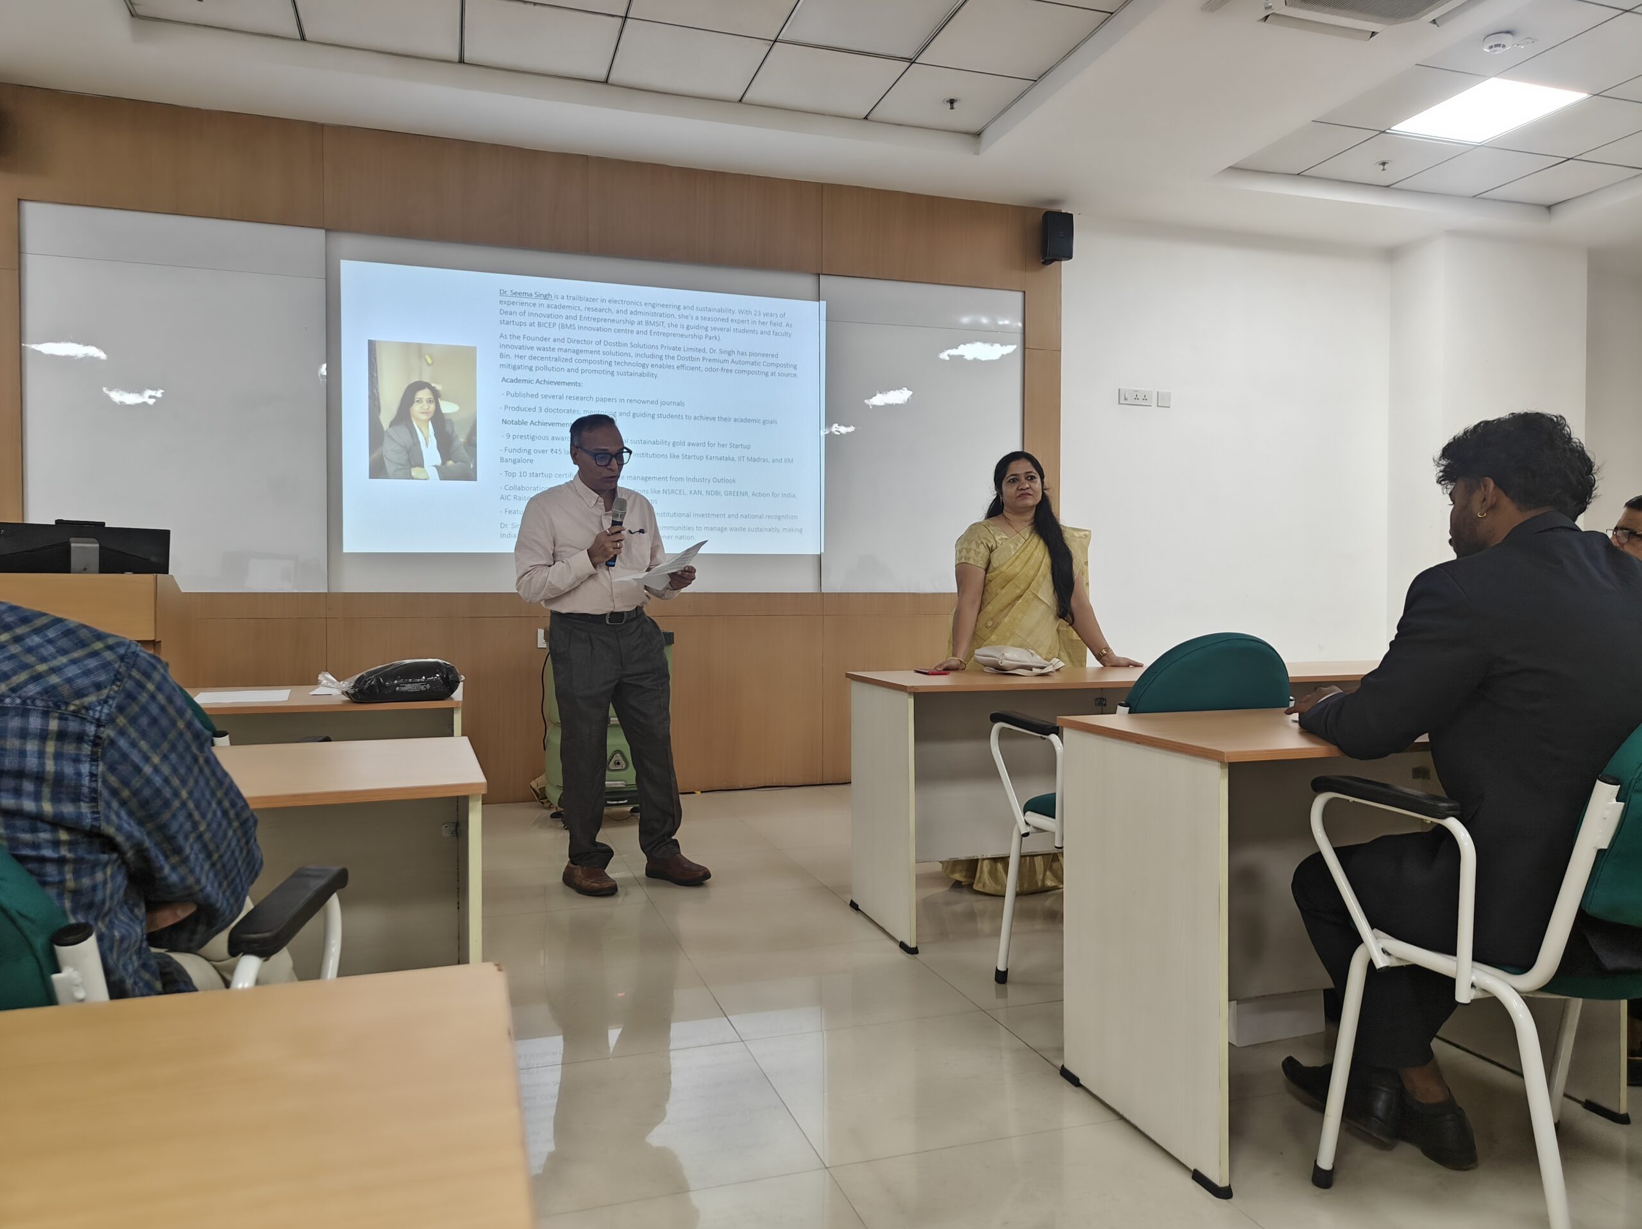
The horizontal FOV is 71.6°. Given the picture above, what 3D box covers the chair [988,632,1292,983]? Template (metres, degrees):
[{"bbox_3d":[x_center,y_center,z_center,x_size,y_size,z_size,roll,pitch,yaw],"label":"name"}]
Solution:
[{"bbox_3d":[0.801,0.499,2.771,0.600,0.900,0.560,0,1,-18],"label":"chair"}]

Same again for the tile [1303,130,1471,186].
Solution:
[{"bbox_3d":[2.917,-2.342,5.868,0.600,0.020,0.582,0,1,-18],"label":"tile"}]

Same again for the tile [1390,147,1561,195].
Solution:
[{"bbox_3d":[3.488,-2.346,6.054,0.600,0.020,0.582,0,1,-18],"label":"tile"}]

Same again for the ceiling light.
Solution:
[{"bbox_3d":[3.112,-2.360,5.327,0.600,0.050,0.600,0,1,-18],"label":"ceiling light"}]

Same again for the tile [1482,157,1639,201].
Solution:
[{"bbox_3d":[4.051,-2.351,6.237,0.585,0.020,0.582,0,1,-18],"label":"tile"}]

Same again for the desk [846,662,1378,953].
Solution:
[{"bbox_3d":[1.321,0.559,3.809,2.450,0.745,0.610,0,1,-18],"label":"desk"}]

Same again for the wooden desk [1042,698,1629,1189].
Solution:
[{"bbox_3d":[1.012,0.585,2.267,0.905,0.744,0.555,0,1,-18],"label":"wooden desk"}]

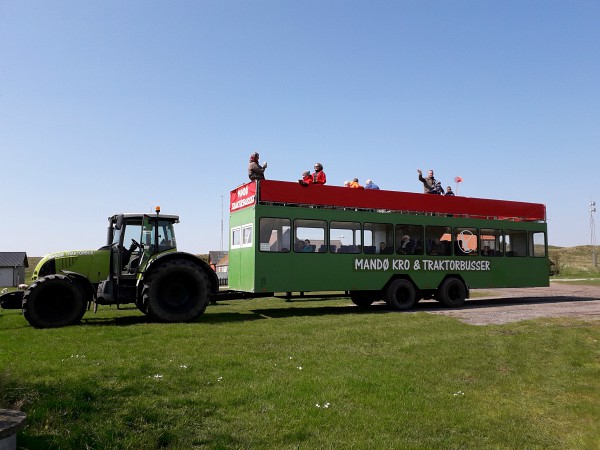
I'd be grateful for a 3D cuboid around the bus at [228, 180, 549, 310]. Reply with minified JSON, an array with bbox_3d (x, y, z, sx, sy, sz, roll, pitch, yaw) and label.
[{"bbox_3d":[3.821,0.666,17.655,12.538,3.322,2.660,3,-5,-24],"label":"bus"}]

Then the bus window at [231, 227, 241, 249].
[{"bbox_3d":[-2.118,0.440,15.629,0.070,0.720,1.112,3,-5,-24],"label":"bus window"}]

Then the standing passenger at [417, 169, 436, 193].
[{"bbox_3d":[4.776,-1.210,17.425,0.750,1.750,0.450,0,-5,11],"label":"standing passenger"}]

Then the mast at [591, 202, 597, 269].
[{"bbox_3d":[87.799,2.543,140.000,1.700,19.744,1.700,1,-4,0],"label":"mast"}]

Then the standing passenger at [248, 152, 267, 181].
[{"bbox_3d":[-1.387,-1.485,15.116,0.650,1.720,0.550,2,-5,-15],"label":"standing passenger"}]

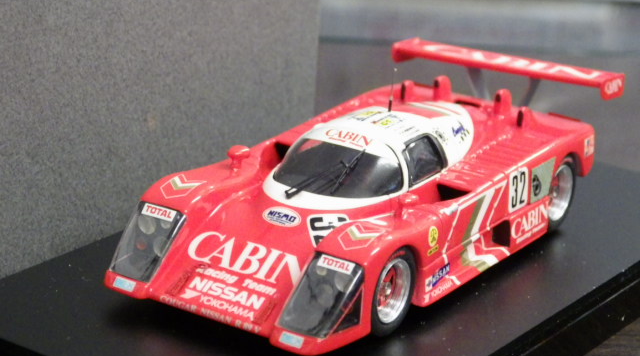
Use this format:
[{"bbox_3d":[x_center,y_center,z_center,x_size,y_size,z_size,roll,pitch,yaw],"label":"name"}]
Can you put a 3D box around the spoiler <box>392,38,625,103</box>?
[{"bbox_3d":[0.037,-0.022,0.376,0.046,0.004,0.010,13,21,31],"label":"spoiler"}]

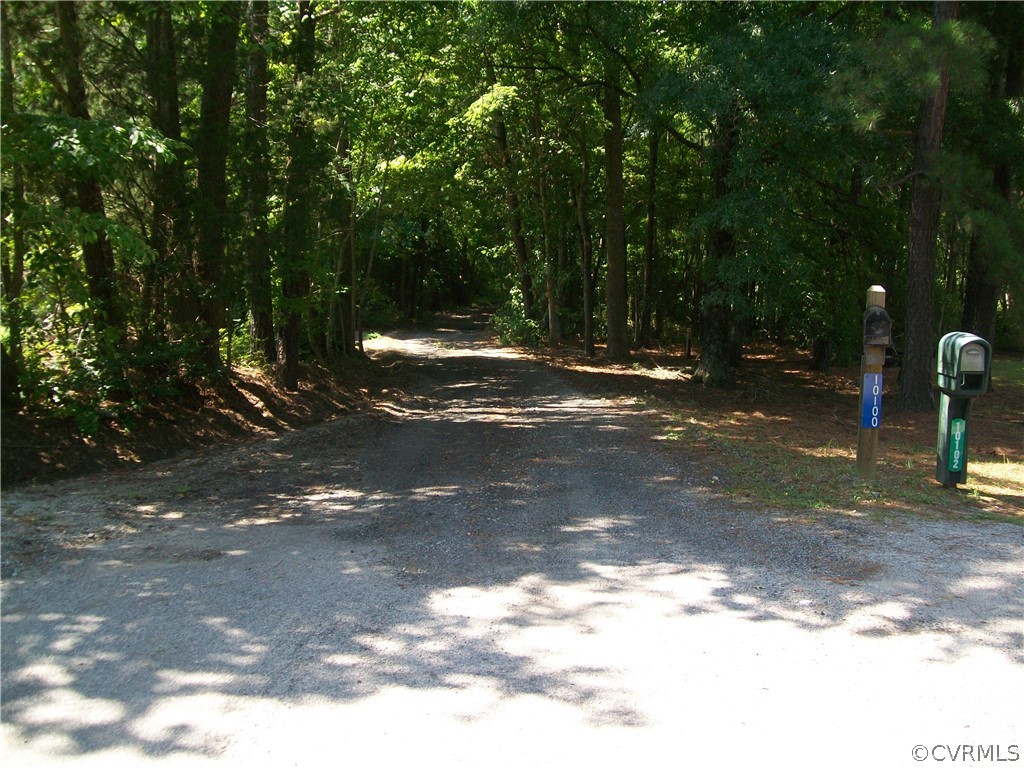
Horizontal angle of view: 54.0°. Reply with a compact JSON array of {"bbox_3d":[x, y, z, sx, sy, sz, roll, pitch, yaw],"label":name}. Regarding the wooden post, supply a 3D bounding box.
[{"bbox_3d":[2.858,-0.011,7.978,0.155,1.550,0.160,2,5,9],"label":"wooden post"}]

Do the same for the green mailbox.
[{"bbox_3d":[3.479,0.185,7.795,0.275,1.180,0.470,1,5,8],"label":"green mailbox"}]

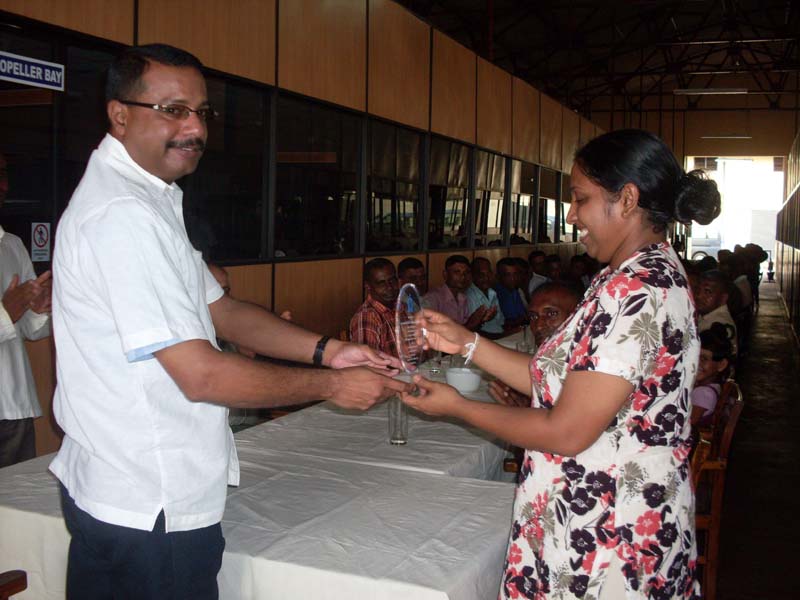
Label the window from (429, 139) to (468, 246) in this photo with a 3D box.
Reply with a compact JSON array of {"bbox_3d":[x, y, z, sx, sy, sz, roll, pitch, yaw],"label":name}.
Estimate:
[{"bbox_3d":[0.439,-0.918,7.834,0.050,0.942,1.091,4,5,23],"label":"window"}]

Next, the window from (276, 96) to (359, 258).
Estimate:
[{"bbox_3d":[-0.506,-0.746,5.596,0.050,0.942,1.131,4,5,23],"label":"window"}]

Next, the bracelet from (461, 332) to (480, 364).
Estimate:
[{"bbox_3d":[0.132,0.088,1.620,0.025,0.058,0.050,25,8,-12],"label":"bracelet"}]

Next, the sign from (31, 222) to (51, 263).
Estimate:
[{"bbox_3d":[-1.421,-0.229,3.482,0.008,0.153,0.097,4,5,23],"label":"sign"}]

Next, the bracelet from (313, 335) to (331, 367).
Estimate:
[{"bbox_3d":[-0.147,0.096,1.640,0.018,0.063,0.052,15,12,10],"label":"bracelet"}]

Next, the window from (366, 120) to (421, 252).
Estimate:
[{"bbox_3d":[-0.036,-0.831,6.709,0.050,0.942,1.077,4,5,23],"label":"window"}]

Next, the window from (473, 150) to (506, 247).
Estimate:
[{"bbox_3d":[0.921,-1.006,8.977,0.050,0.942,1.131,4,5,23],"label":"window"}]

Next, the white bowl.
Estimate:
[{"bbox_3d":[0.280,0.352,3.840,0.152,0.083,0.152,2,5,4],"label":"white bowl"}]

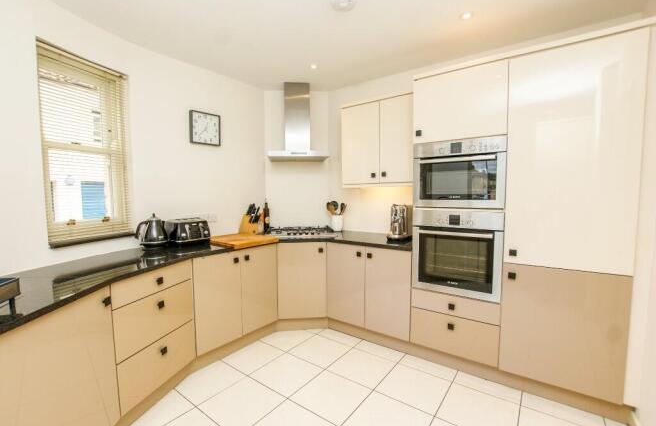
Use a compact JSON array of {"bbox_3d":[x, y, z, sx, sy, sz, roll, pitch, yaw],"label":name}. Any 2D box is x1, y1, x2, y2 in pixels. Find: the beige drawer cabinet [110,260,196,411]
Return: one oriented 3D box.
[{"bbox_3d":[-1.314,0.712,1.786,0.560,0.733,0.556,1,4,16],"label":"beige drawer cabinet"}]

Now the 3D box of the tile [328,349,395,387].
[{"bbox_3d":[0.270,1.192,2.107,0.395,0.014,0.388,2,5,37],"label":"tile"}]

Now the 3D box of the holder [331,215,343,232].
[{"bbox_3d":[0.102,0.121,3.160,0.130,0.178,0.130,0,4,0],"label":"holder"}]

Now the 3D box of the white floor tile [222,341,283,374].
[{"bbox_3d":[-0.626,1.189,2.262,0.390,0.014,0.388,2,5,37],"label":"white floor tile"}]

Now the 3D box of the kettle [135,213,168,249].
[{"bbox_3d":[-1.364,0.150,2.106,0.200,0.260,0.170,-3,5,-28],"label":"kettle"}]

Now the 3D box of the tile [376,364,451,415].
[{"bbox_3d":[0.590,1.196,1.876,0.390,0.010,0.390,2,5,33],"label":"tile"}]

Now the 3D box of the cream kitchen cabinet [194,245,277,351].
[{"bbox_3d":[-0.936,0.664,2.447,0.570,0.722,0.785,3,5,39],"label":"cream kitchen cabinet"}]

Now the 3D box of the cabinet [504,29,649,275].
[{"bbox_3d":[1.559,-0.324,1.838,0.592,1.292,0.580,2,4,34],"label":"cabinet"}]

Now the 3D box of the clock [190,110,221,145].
[{"bbox_3d":[-1.154,-0.787,2.570,0.040,0.288,0.284,3,5,38],"label":"clock"}]

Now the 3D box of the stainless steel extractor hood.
[{"bbox_3d":[-0.304,-0.978,2.937,0.610,0.805,0.460,-1,4,-4],"label":"stainless steel extractor hood"}]

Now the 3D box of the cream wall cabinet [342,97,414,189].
[{"bbox_3d":[0.558,-0.641,2.626,0.770,0.765,0.360,2,4,34],"label":"cream wall cabinet"}]

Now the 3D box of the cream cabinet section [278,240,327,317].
[{"bbox_3d":[-0.250,0.628,2.876,0.480,0.722,0.580,-1,4,-2],"label":"cream cabinet section"}]

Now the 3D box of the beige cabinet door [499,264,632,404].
[{"bbox_3d":[1.559,0.678,1.901,0.595,0.728,0.580,2,5,33],"label":"beige cabinet door"}]

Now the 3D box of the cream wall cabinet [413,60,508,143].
[{"bbox_3d":[1.053,-0.757,2.122,0.593,0.470,0.570,2,5,33],"label":"cream wall cabinet"}]

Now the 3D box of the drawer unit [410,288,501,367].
[{"bbox_3d":[1.066,0.800,2.231,0.593,0.446,0.570,2,5,33],"label":"drawer unit"}]

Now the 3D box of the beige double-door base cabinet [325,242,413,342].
[{"bbox_3d":[0.489,0.645,2.629,0.807,0.733,0.580,2,4,34],"label":"beige double-door base cabinet"}]

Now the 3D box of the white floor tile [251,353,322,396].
[{"bbox_3d":[-0.301,1.201,2.039,0.395,0.014,0.388,2,5,37],"label":"white floor tile"}]

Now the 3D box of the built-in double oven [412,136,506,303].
[{"bbox_3d":[1.051,0.028,2.164,0.590,1.100,0.560,2,5,33],"label":"built-in double oven"}]

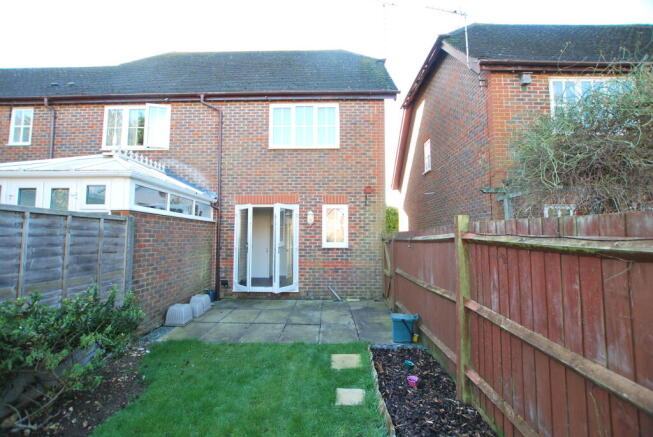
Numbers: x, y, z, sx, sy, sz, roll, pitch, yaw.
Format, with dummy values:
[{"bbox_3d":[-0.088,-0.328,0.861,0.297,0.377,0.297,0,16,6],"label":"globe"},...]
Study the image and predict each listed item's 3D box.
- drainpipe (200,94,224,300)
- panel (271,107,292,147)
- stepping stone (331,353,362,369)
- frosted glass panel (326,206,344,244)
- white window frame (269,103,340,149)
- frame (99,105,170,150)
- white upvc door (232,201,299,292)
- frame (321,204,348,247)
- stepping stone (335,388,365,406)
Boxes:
[{"bbox_3d":[-2.790,-0.537,6.539,0.518,4.924,0.240,0,-4,2],"label":"drainpipe"},{"bbox_3d":[-1.111,-2.255,6.750,0.472,0.977,0.030,0,-4,2],"label":"panel"},{"bbox_3d":[0.256,1.840,3.473,0.393,0.040,0.381,0,-1,1],"label":"stepping stone"},{"bbox_3d":[0.222,0.161,6.541,0.419,0.827,0.030,0,-4,2],"label":"frosted glass panel"},{"bbox_3d":[-0.549,-2.267,6.734,1.758,1.169,0.090,0,-4,2],"label":"white window frame"},{"bbox_3d":[-4.767,-2.284,6.810,1.719,1.173,0.150,0,-4,2],"label":"frame"},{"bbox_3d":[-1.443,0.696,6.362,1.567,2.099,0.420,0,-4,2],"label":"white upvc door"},{"bbox_3d":[0.212,0.197,6.539,0.629,1.039,0.080,0,-4,2],"label":"frame"},{"bbox_3d":[0.247,1.840,2.776,0.301,0.040,0.279,0,-1,1],"label":"stepping stone"}]

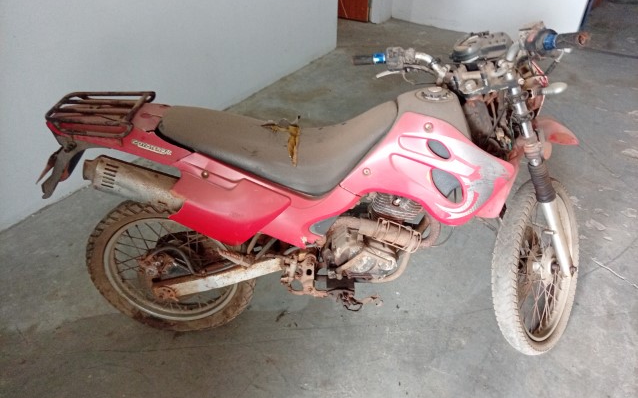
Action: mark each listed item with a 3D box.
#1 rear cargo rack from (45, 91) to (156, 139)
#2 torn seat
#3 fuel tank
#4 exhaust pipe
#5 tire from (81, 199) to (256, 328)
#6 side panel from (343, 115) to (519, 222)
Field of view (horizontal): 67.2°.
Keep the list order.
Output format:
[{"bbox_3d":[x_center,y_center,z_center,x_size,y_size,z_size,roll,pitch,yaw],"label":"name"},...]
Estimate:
[{"bbox_3d":[-0.667,-0.262,1.488,0.265,0.085,0.250,0,30,0],"label":"rear cargo rack"},{"bbox_3d":[-0.136,-0.183,1.538,0.750,0.270,0.260,0,30,0],"label":"torn seat"},{"bbox_3d":[0.339,-0.251,1.499,0.280,0.220,0.270,0,30,0],"label":"fuel tank"},{"bbox_3d":[-0.541,-0.047,1.449,0.340,0.110,0.110,15,29,-8],"label":"exhaust pipe"},{"bbox_3d":[-0.542,0.258,1.793,0.620,0.620,0.105,0,30,0],"label":"tire"},{"bbox_3d":[0.312,-0.084,1.429,0.495,0.350,0.125,0,30,0],"label":"side panel"}]

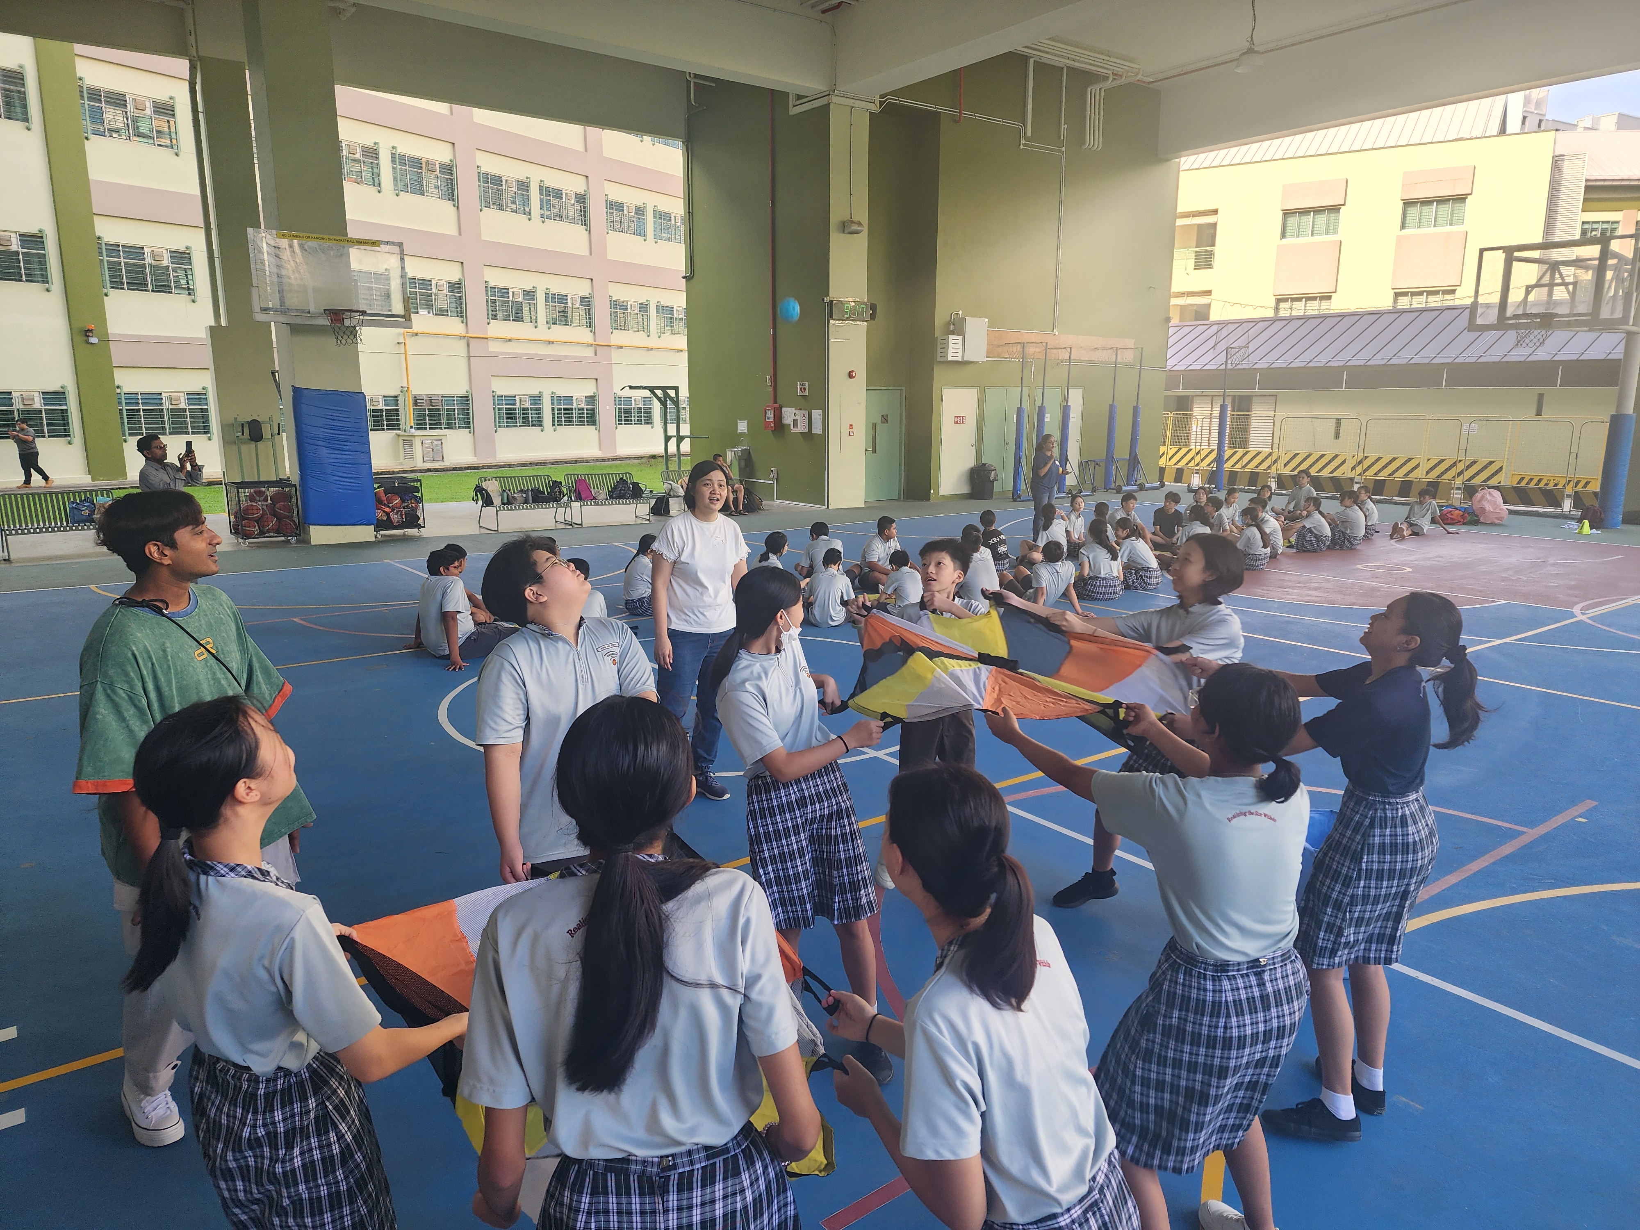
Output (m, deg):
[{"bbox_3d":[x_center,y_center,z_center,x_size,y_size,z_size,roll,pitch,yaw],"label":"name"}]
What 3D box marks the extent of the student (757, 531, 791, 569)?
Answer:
[{"bbox_3d":[-0.402,-0.489,10.797,0.640,0.710,0.480,-10,15,-40],"label":"student"}]

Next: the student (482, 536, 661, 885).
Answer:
[{"bbox_3d":[-0.663,0.612,2.755,0.500,1.610,0.420,-6,13,-27],"label":"student"}]

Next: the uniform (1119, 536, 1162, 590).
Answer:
[{"bbox_3d":[3.433,-0.581,11.695,0.480,0.550,0.430,11,15,43],"label":"uniform"}]

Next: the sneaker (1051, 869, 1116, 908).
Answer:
[{"bbox_3d":[1.045,1.066,4.313,0.265,0.120,0.100,-2,12,-12],"label":"sneaker"}]

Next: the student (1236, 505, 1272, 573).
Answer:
[{"bbox_3d":[5.201,-0.951,13.092,0.480,0.740,0.600,-3,12,-16],"label":"student"}]

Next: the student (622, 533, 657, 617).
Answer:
[{"bbox_3d":[-1.398,-0.381,9.920,0.720,0.730,0.460,-9,15,-39],"label":"student"}]

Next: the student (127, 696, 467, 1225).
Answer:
[{"bbox_3d":[-0.804,0.857,1.733,0.600,1.530,0.440,-9,15,-39],"label":"student"}]

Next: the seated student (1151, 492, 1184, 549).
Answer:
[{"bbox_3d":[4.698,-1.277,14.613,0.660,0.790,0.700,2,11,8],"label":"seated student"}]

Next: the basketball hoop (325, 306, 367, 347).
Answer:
[{"bbox_3d":[-6.034,-3.661,13.890,0.490,0.480,0.520,-8,14,-36],"label":"basketball hoop"}]

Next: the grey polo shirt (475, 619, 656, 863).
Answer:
[{"bbox_3d":[-0.674,0.339,2.901,0.520,0.680,0.310,-10,15,-42],"label":"grey polo shirt"}]

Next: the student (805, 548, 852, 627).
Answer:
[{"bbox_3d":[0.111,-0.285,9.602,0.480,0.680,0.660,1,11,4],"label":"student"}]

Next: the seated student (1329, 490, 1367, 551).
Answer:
[{"bbox_3d":[7.134,-1.303,14.759,0.640,0.790,0.450,6,13,29],"label":"seated student"}]

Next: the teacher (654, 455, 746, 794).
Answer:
[{"bbox_3d":[-0.613,0.050,5.607,0.520,1.660,0.360,-5,12,-23],"label":"teacher"}]

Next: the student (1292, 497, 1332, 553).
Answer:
[{"bbox_3d":[6.618,-1.274,14.760,0.700,0.730,0.450,7,13,31],"label":"student"}]

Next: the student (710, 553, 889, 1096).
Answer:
[{"bbox_3d":[-0.023,0.599,3.139,0.580,1.490,0.480,4,12,20],"label":"student"}]

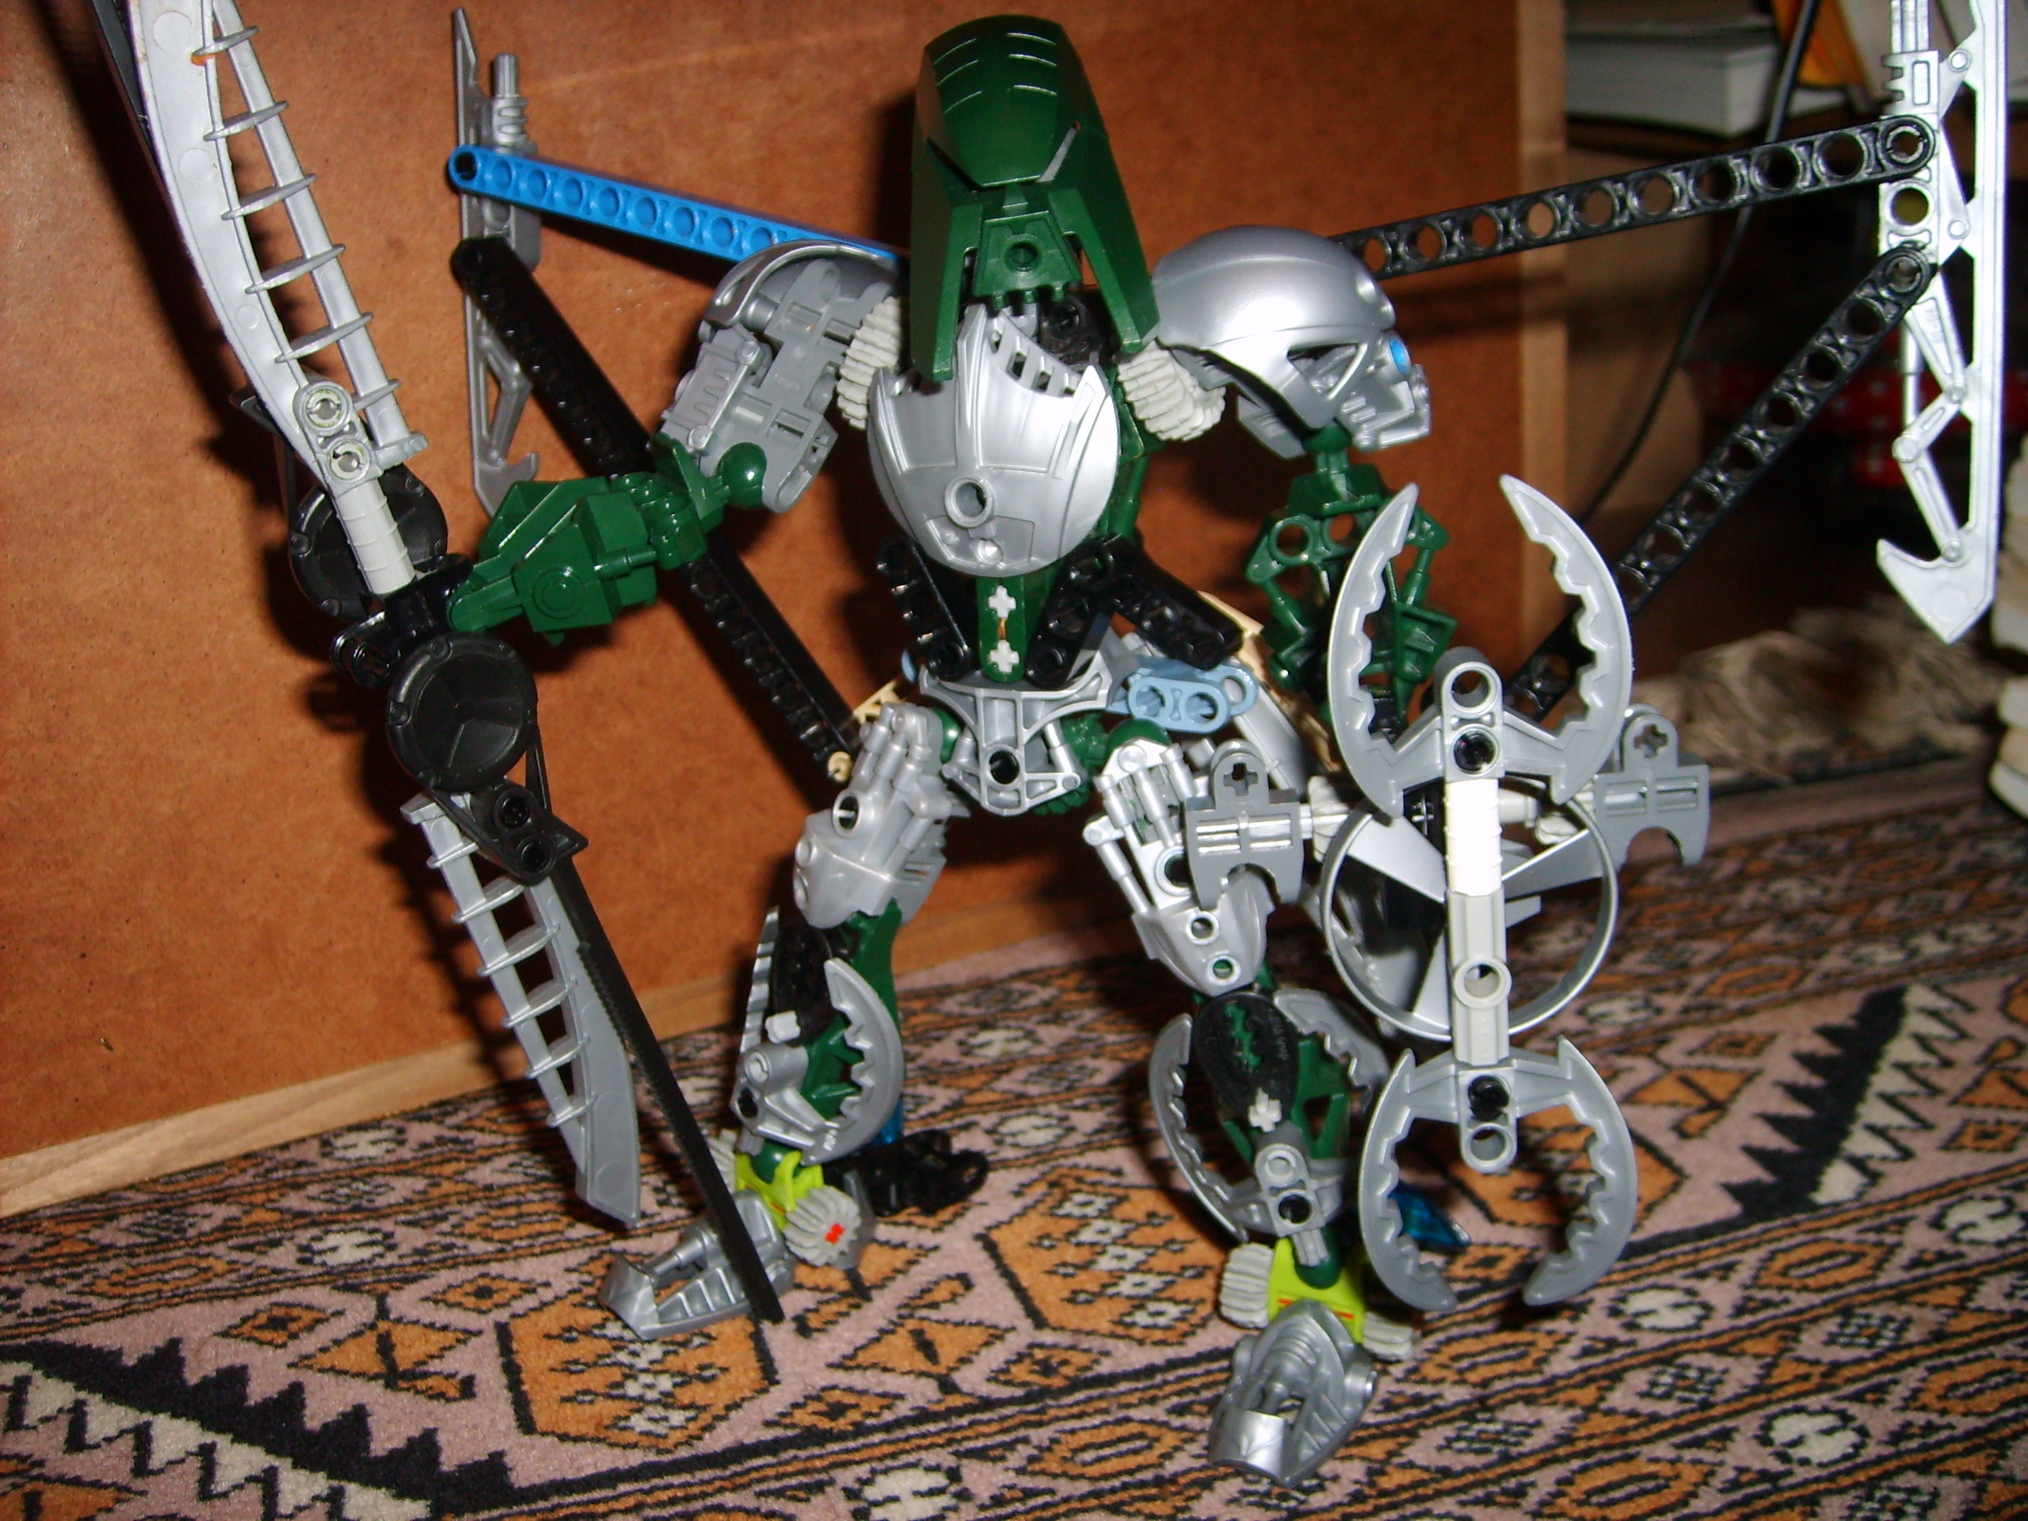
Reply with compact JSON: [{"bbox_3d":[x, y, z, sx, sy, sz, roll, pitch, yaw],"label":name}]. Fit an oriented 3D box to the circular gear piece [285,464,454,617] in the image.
[{"bbox_3d":[-0.097,-0.032,0.307,0.023,0.023,0.006,-17,25,-28],"label":"circular gear piece"}]

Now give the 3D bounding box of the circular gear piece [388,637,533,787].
[{"bbox_3d":[-0.082,-0.007,0.305,0.023,0.023,0.006,-17,25,-28],"label":"circular gear piece"}]

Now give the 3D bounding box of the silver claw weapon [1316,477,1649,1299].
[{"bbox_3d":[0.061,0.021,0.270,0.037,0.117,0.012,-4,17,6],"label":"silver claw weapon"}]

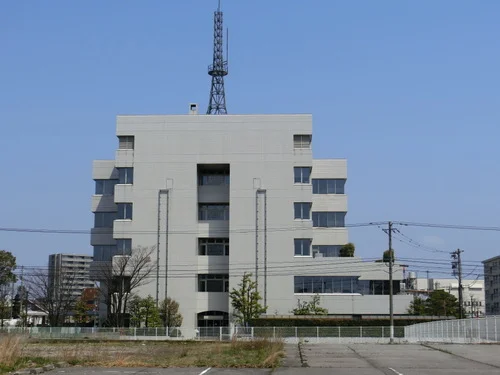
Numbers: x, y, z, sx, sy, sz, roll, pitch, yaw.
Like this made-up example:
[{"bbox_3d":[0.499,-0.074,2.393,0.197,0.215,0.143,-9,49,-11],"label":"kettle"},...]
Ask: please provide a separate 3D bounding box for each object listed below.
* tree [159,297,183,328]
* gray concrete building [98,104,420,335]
[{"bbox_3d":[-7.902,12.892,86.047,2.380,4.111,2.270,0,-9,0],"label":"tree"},{"bbox_3d":[0.372,5.825,105.992,37.000,25.099,27.000,0,-10,3],"label":"gray concrete building"}]

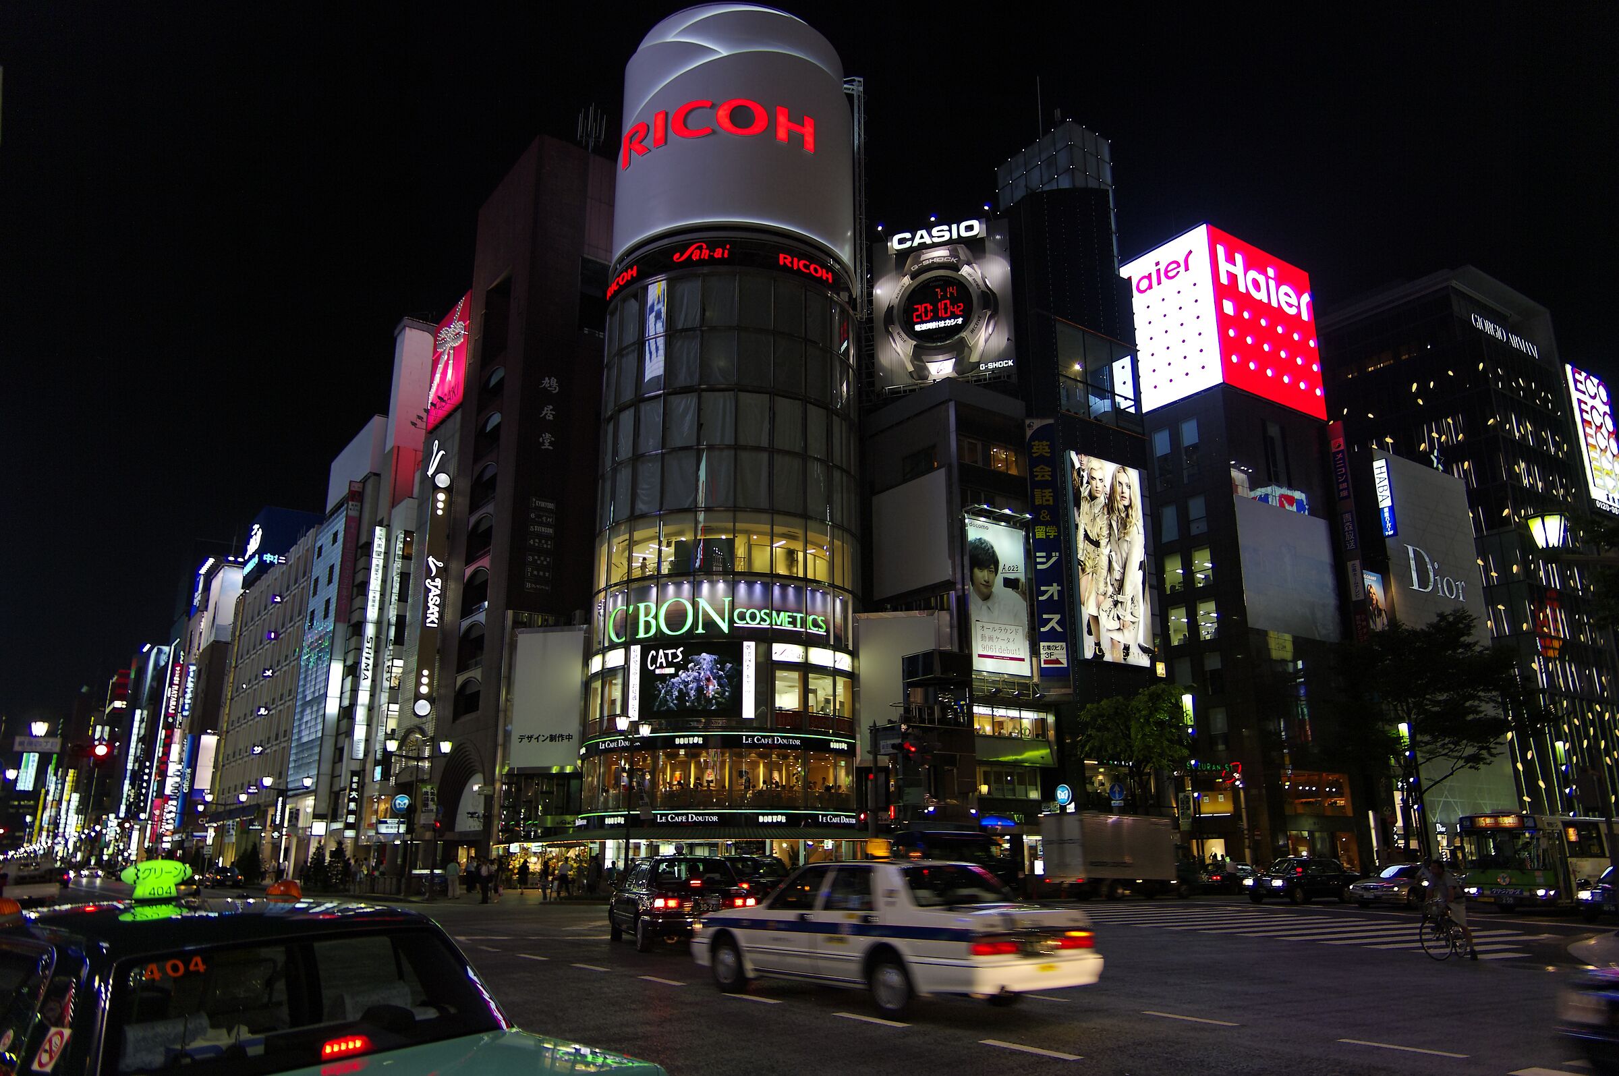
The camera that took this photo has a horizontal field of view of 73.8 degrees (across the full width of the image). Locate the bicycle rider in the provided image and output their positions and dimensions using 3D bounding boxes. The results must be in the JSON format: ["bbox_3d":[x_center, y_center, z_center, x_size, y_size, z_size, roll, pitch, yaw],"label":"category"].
[{"bbox_3d":[10.035,5.770,16.878,0.620,1.520,1.600,-16,-23,42],"label":"bicycle rider"}]

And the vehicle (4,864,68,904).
[{"bbox_3d":[-27.557,12.347,38.503,1.750,1.600,4.500,12,-20,-34],"label":"vehicle"}]

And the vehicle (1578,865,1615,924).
[{"bbox_3d":[21.071,8.784,26.984,4.650,1.480,1.700,11,-20,-34],"label":"vehicle"}]

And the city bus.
[{"bbox_3d":[25.178,10.482,35.134,10.500,2.950,2.490,11,-20,-34],"label":"city bus"}]

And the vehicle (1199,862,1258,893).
[{"bbox_3d":[19.002,14.723,46.721,4.600,1.460,1.700,11,-20,-34],"label":"vehicle"}]

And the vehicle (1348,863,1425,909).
[{"bbox_3d":[19.634,11.114,34.857,4.750,1.430,1.760,11,-20,-34],"label":"vehicle"}]

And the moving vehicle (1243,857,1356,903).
[{"bbox_3d":[17.933,12.345,39.110,4.700,1.520,1.700,11,-20,-34],"label":"moving vehicle"}]

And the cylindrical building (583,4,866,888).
[{"bbox_3d":[-4.022,-7.185,54.408,12.570,48.000,12.570,0,-17,0],"label":"cylindrical building"}]

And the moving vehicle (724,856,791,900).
[{"bbox_3d":[-1.417,9.315,28.528,1.700,1.500,4.650,-6,-18,19],"label":"moving vehicle"}]

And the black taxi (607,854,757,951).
[{"bbox_3d":[-2.499,6.708,19.825,1.700,1.500,4.700,5,-18,-18],"label":"black taxi"}]

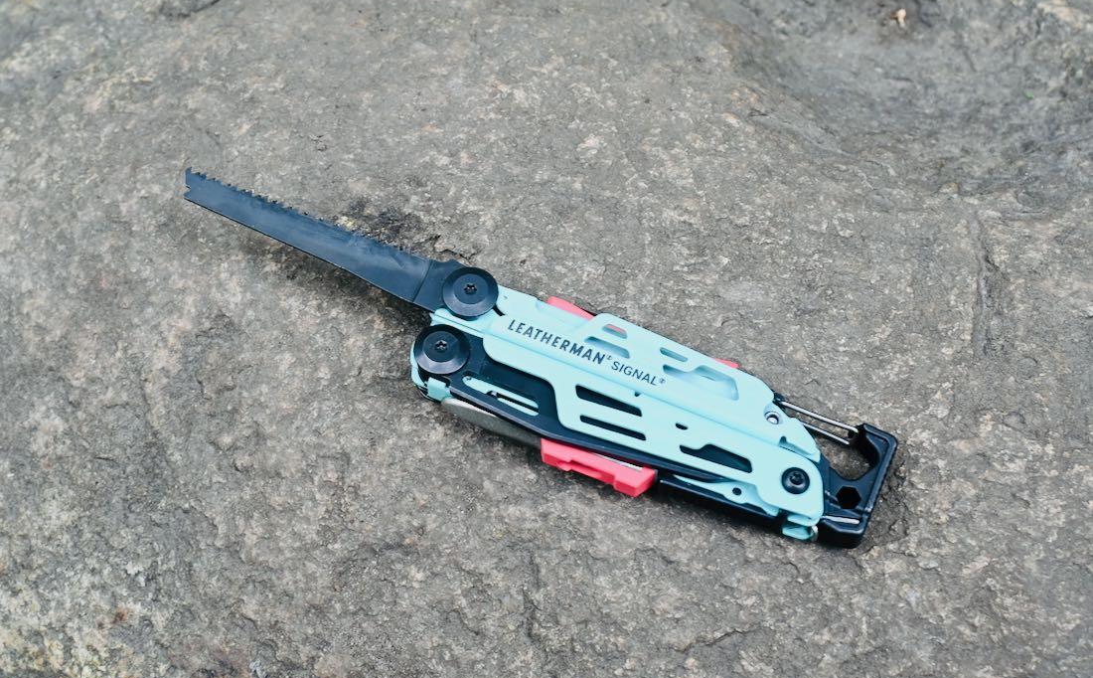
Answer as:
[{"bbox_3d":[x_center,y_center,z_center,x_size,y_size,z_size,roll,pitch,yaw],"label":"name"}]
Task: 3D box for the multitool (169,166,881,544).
[{"bbox_3d":[-0.013,0.004,0.269,0.190,0.019,0.040,21,64,10],"label":"multitool"}]

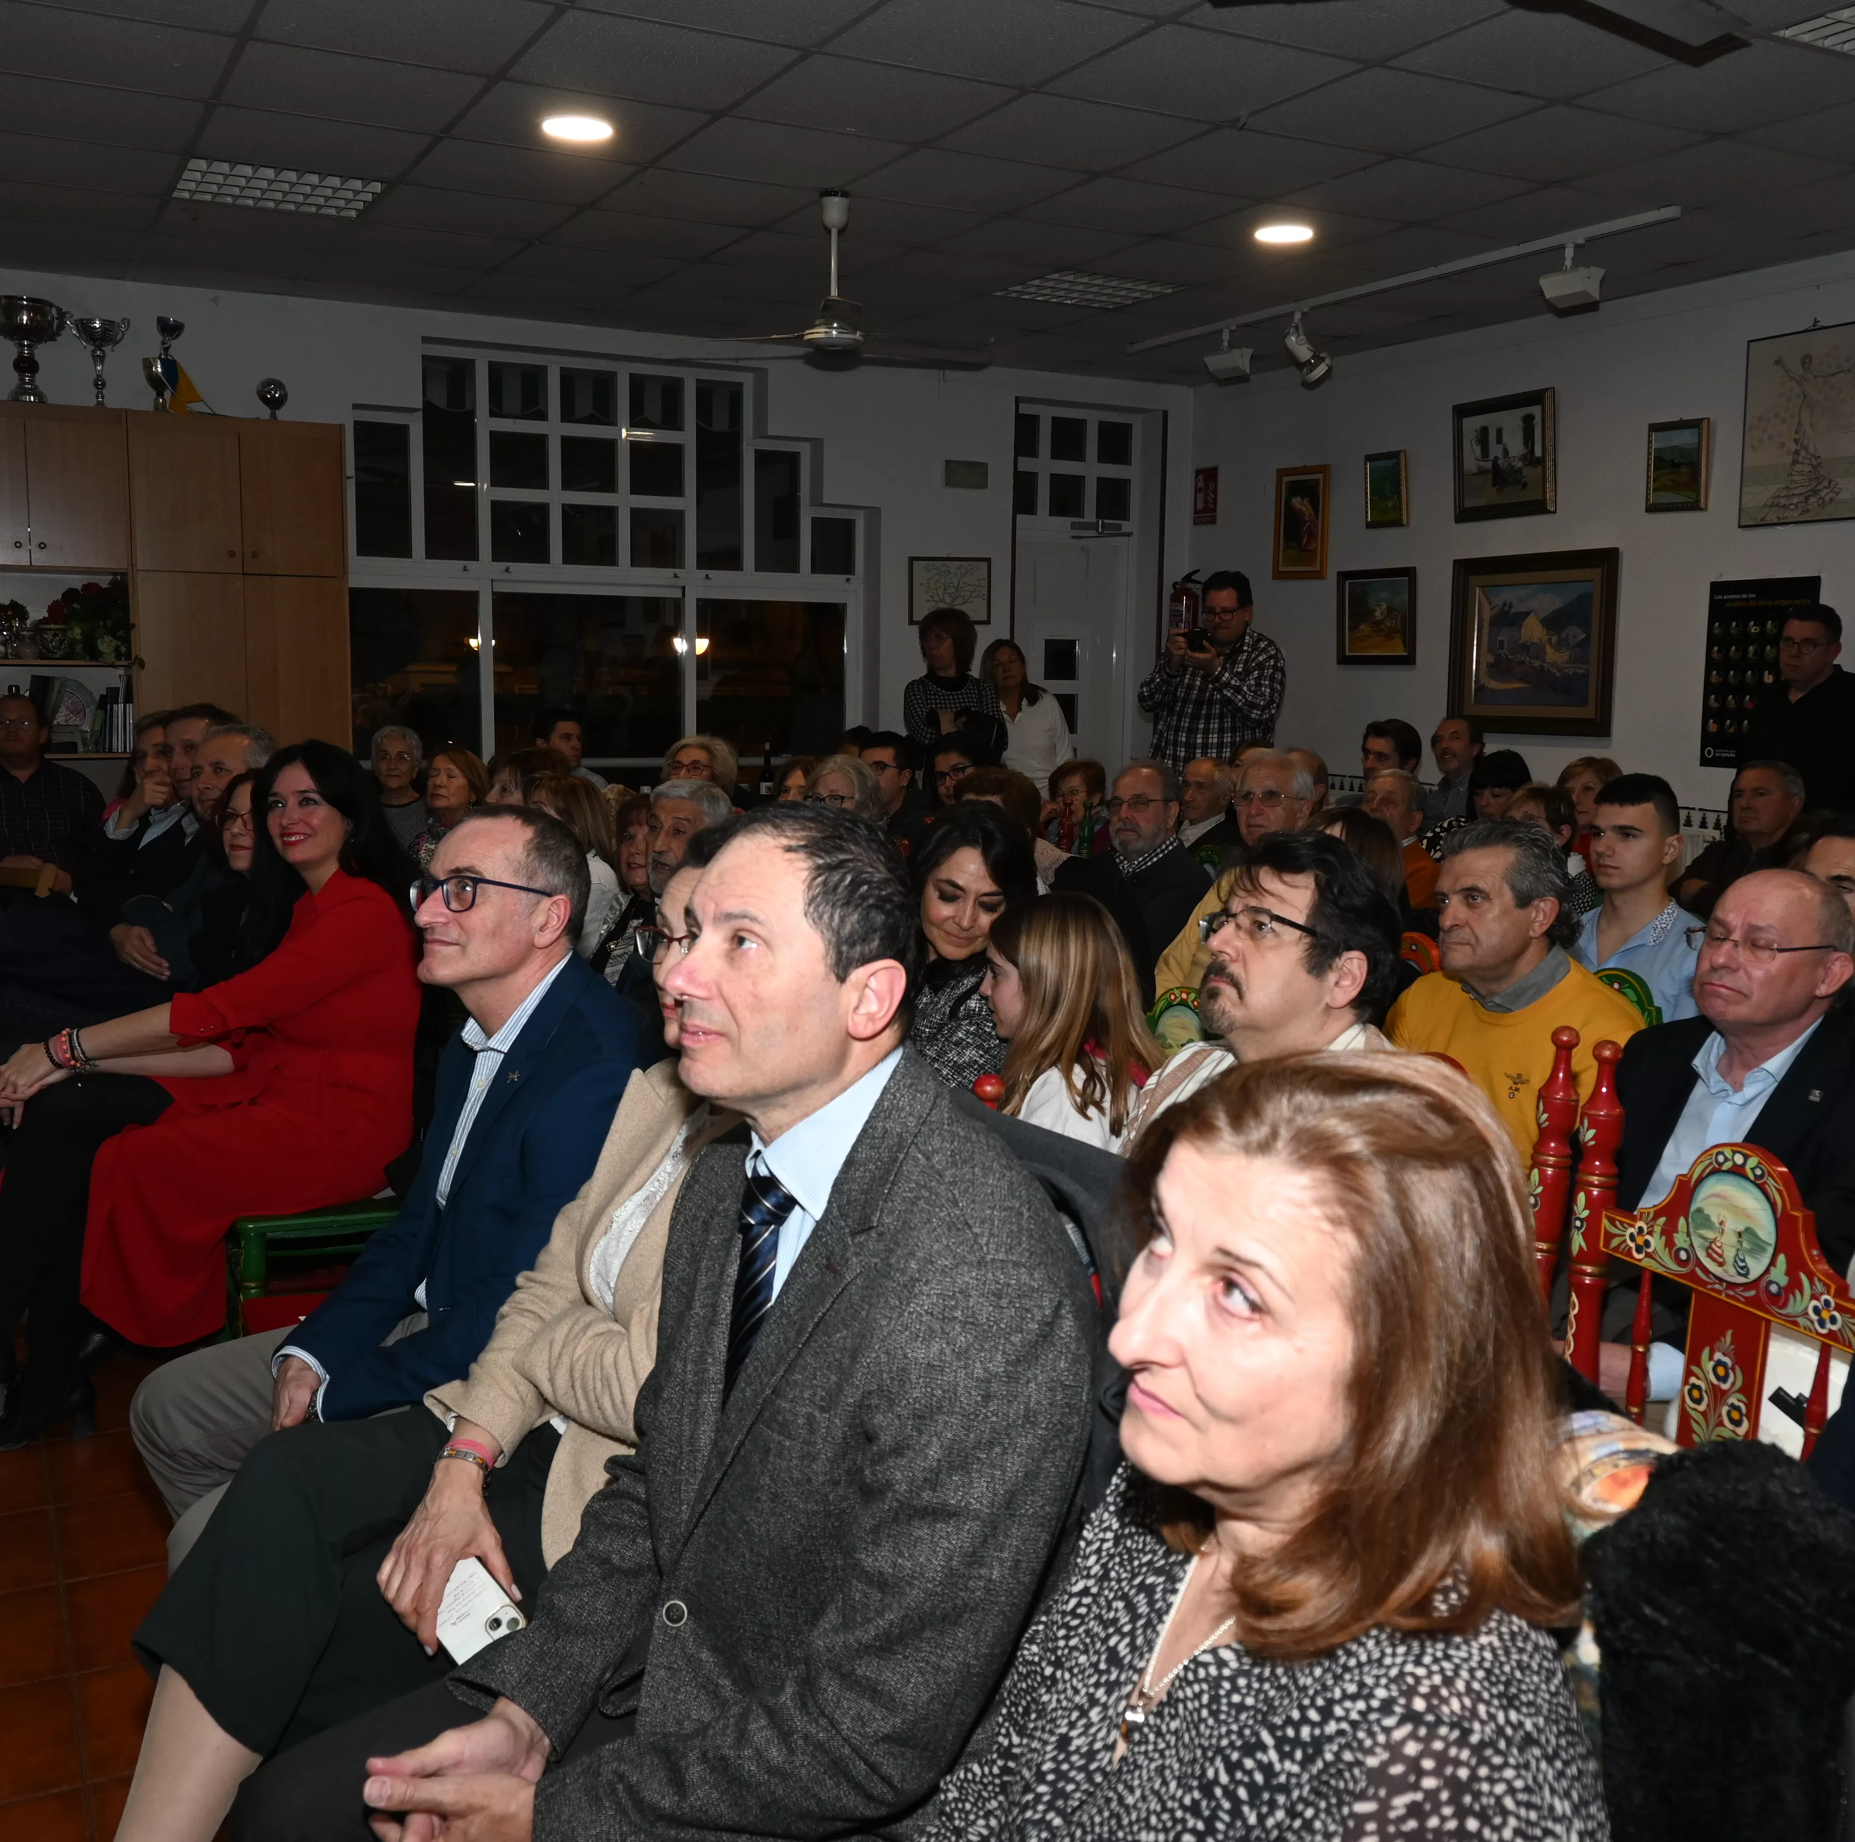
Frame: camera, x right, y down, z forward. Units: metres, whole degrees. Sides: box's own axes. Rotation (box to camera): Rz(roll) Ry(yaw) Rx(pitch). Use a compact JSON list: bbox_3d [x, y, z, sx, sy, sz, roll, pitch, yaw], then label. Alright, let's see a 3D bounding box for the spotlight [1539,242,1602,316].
[{"bbox_3d":[2.129,-2.130,6.096,0.140,0.215,0.170,-3,9,-27],"label":"spotlight"}]

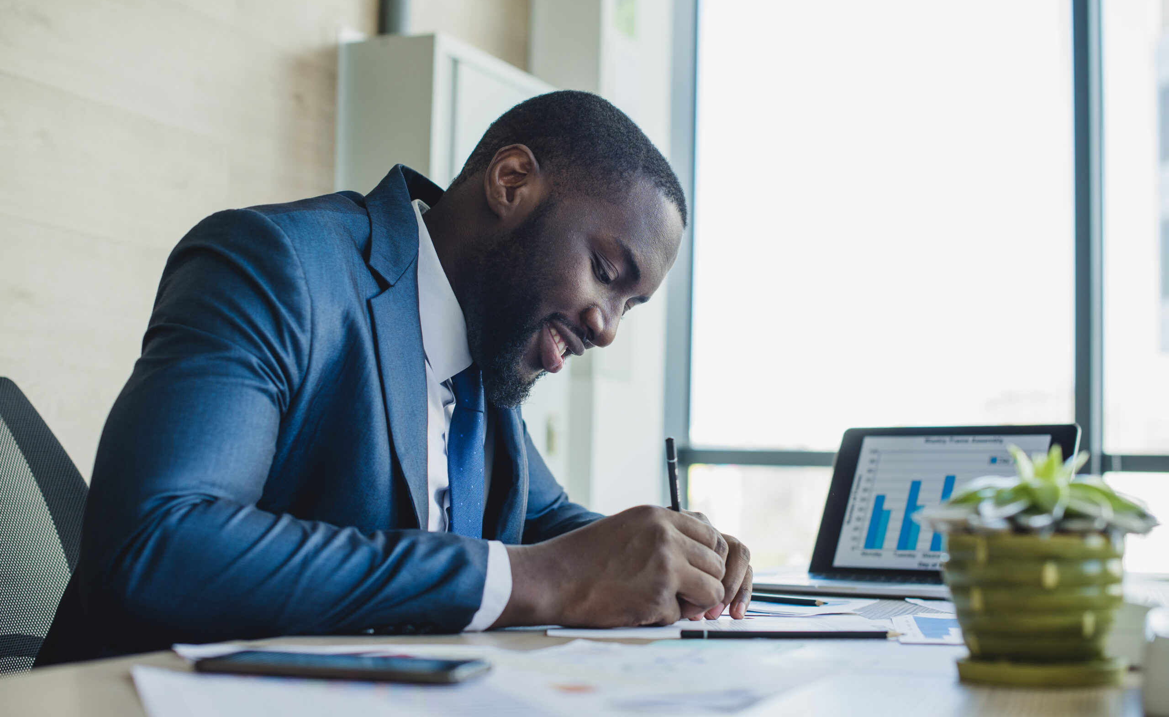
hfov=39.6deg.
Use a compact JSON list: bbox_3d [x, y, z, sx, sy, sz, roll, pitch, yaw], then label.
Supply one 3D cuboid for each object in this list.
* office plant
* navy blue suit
[{"bbox_3d":[0.296,0.136,1.057,0.152,0.150,0.152,0,-5,16],"label":"office plant"},{"bbox_3d":[-0.200,0.119,1.450,0.480,0.570,0.590,-2,-6,33],"label":"navy blue suit"}]

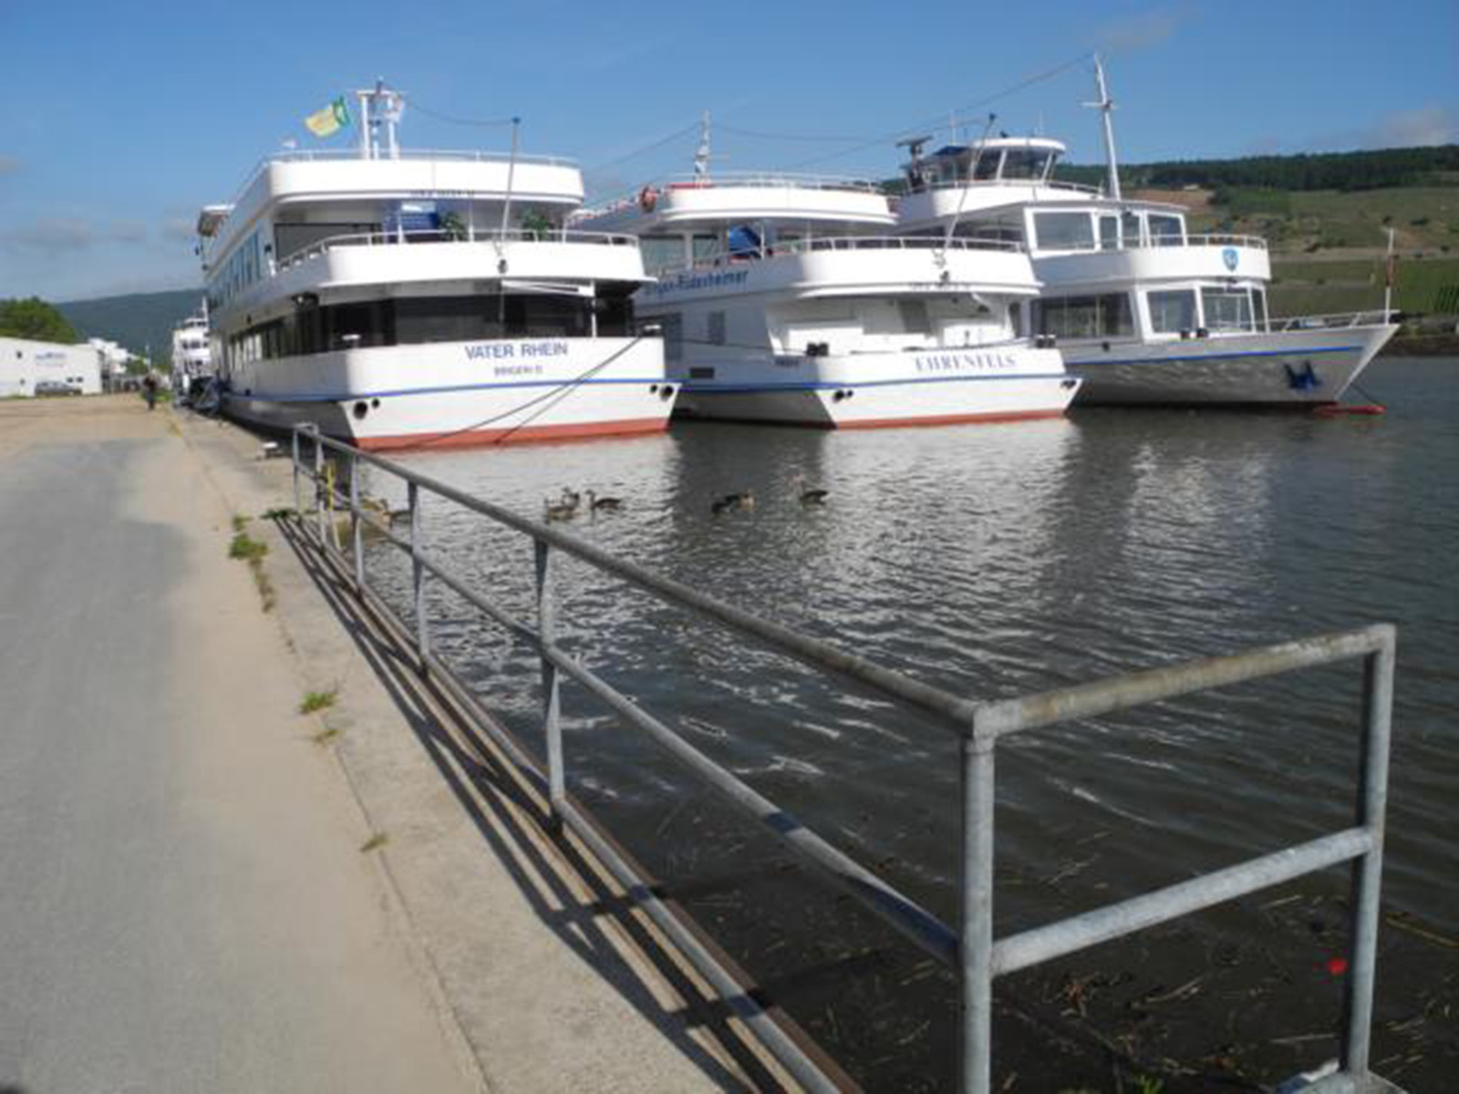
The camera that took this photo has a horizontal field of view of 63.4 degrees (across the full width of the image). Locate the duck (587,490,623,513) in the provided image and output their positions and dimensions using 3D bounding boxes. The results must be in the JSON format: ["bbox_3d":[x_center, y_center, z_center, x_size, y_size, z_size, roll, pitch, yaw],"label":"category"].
[{"bbox_3d":[-1.646,-0.611,15.588,0.460,0.270,0.190,-2,9,-6],"label":"duck"}]

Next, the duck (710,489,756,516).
[{"bbox_3d":[0.049,-0.581,15.140,0.520,0.280,0.210,-1,9,0],"label":"duck"}]

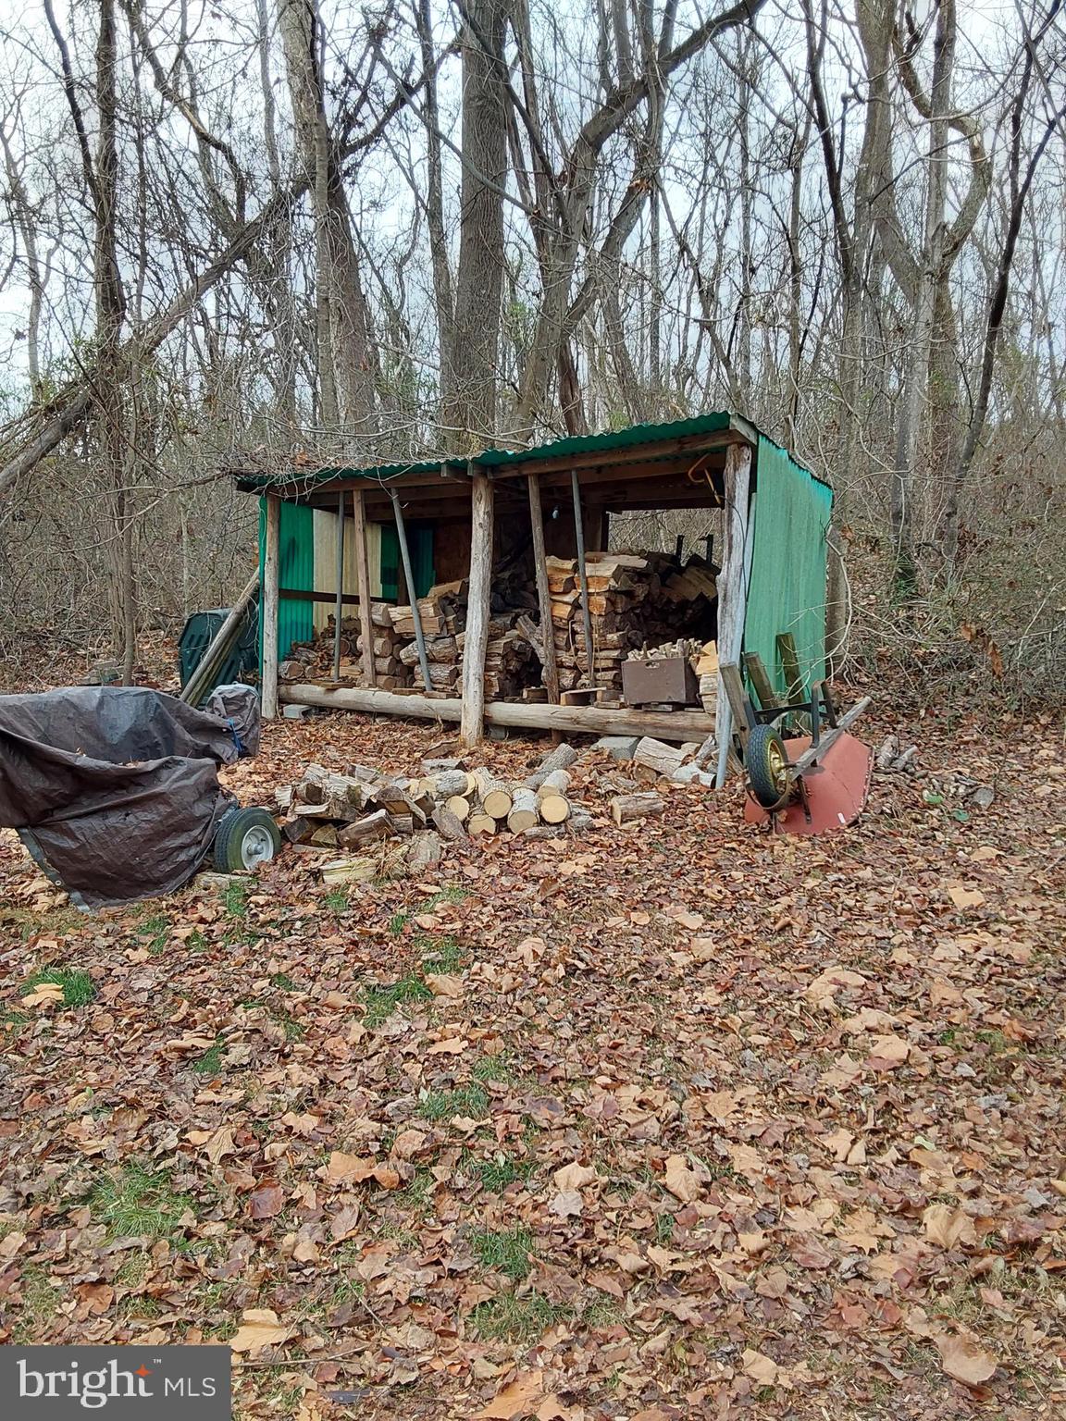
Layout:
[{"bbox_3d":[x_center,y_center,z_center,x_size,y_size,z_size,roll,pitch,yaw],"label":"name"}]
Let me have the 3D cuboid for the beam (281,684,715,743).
[{"bbox_3d":[-0.455,-0.010,7.184,3.663,0.150,0.150,4,5,40],"label":"beam"}]

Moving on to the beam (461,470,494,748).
[{"bbox_3d":[-0.337,-0.609,6.981,0.130,1.680,0.130,2,5,0],"label":"beam"}]

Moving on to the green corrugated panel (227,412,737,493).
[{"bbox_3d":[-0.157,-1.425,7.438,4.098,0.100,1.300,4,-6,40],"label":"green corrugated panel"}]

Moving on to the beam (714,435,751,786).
[{"bbox_3d":[0.991,-0.510,5.850,0.140,1.673,0.140,6,6,40],"label":"beam"}]

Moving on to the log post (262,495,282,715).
[{"bbox_3d":[-1.884,-0.747,8.293,0.105,1.621,0.105,2,5,0],"label":"log post"}]

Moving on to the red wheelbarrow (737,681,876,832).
[{"bbox_3d":[1.358,0.222,5.680,0.660,0.600,1.360,-1,11,27],"label":"red wheelbarrow"}]

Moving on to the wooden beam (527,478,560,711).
[{"bbox_3d":[0.069,-0.677,6.720,0.070,1.422,0.070,2,11,40],"label":"wooden beam"}]

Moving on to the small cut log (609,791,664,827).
[{"bbox_3d":[0.492,0.466,5.450,0.270,0.130,0.130,-9,9,-21],"label":"small cut log"}]

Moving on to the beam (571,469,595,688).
[{"bbox_3d":[0.284,-0.738,6.550,0.050,1.253,0.050,5,15,40],"label":"beam"}]

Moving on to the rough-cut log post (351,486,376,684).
[{"bbox_3d":[-1.129,-0.807,7.720,0.089,1.352,0.045,6,12,40],"label":"rough-cut log post"}]

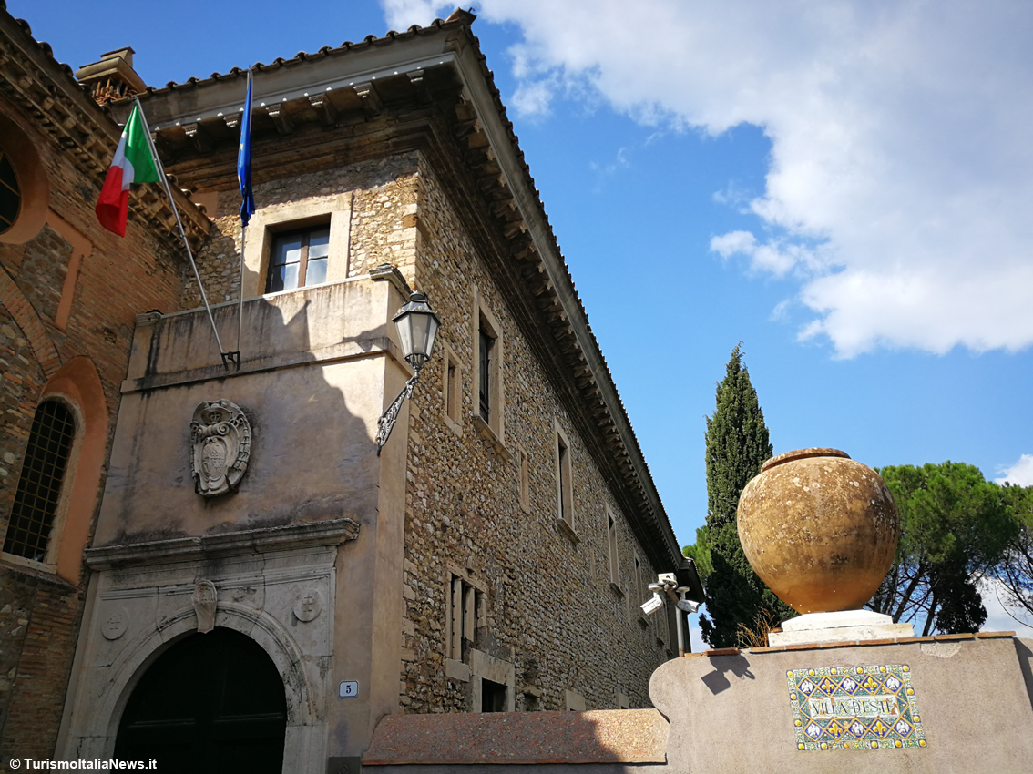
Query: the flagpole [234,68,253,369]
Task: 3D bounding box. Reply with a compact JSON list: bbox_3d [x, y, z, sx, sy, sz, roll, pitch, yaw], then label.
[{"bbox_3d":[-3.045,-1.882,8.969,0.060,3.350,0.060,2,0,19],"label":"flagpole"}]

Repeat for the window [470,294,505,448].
[{"bbox_3d":[-0.434,-0.236,12.576,0.180,2.200,1.500,-9,-27,14],"label":"window"}]

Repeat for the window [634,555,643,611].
[{"bbox_3d":[3.997,6.465,26.275,0.180,2.000,1.400,-9,-27,14],"label":"window"}]

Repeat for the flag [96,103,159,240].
[{"bbox_3d":[-4.418,-2.444,9.140,0.550,1.650,0.280,-9,-27,14],"label":"flag"}]

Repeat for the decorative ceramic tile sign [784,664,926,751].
[{"bbox_3d":[2.524,2.399,6.023,0.880,0.565,0.030,-9,-27,14],"label":"decorative ceramic tile sign"}]

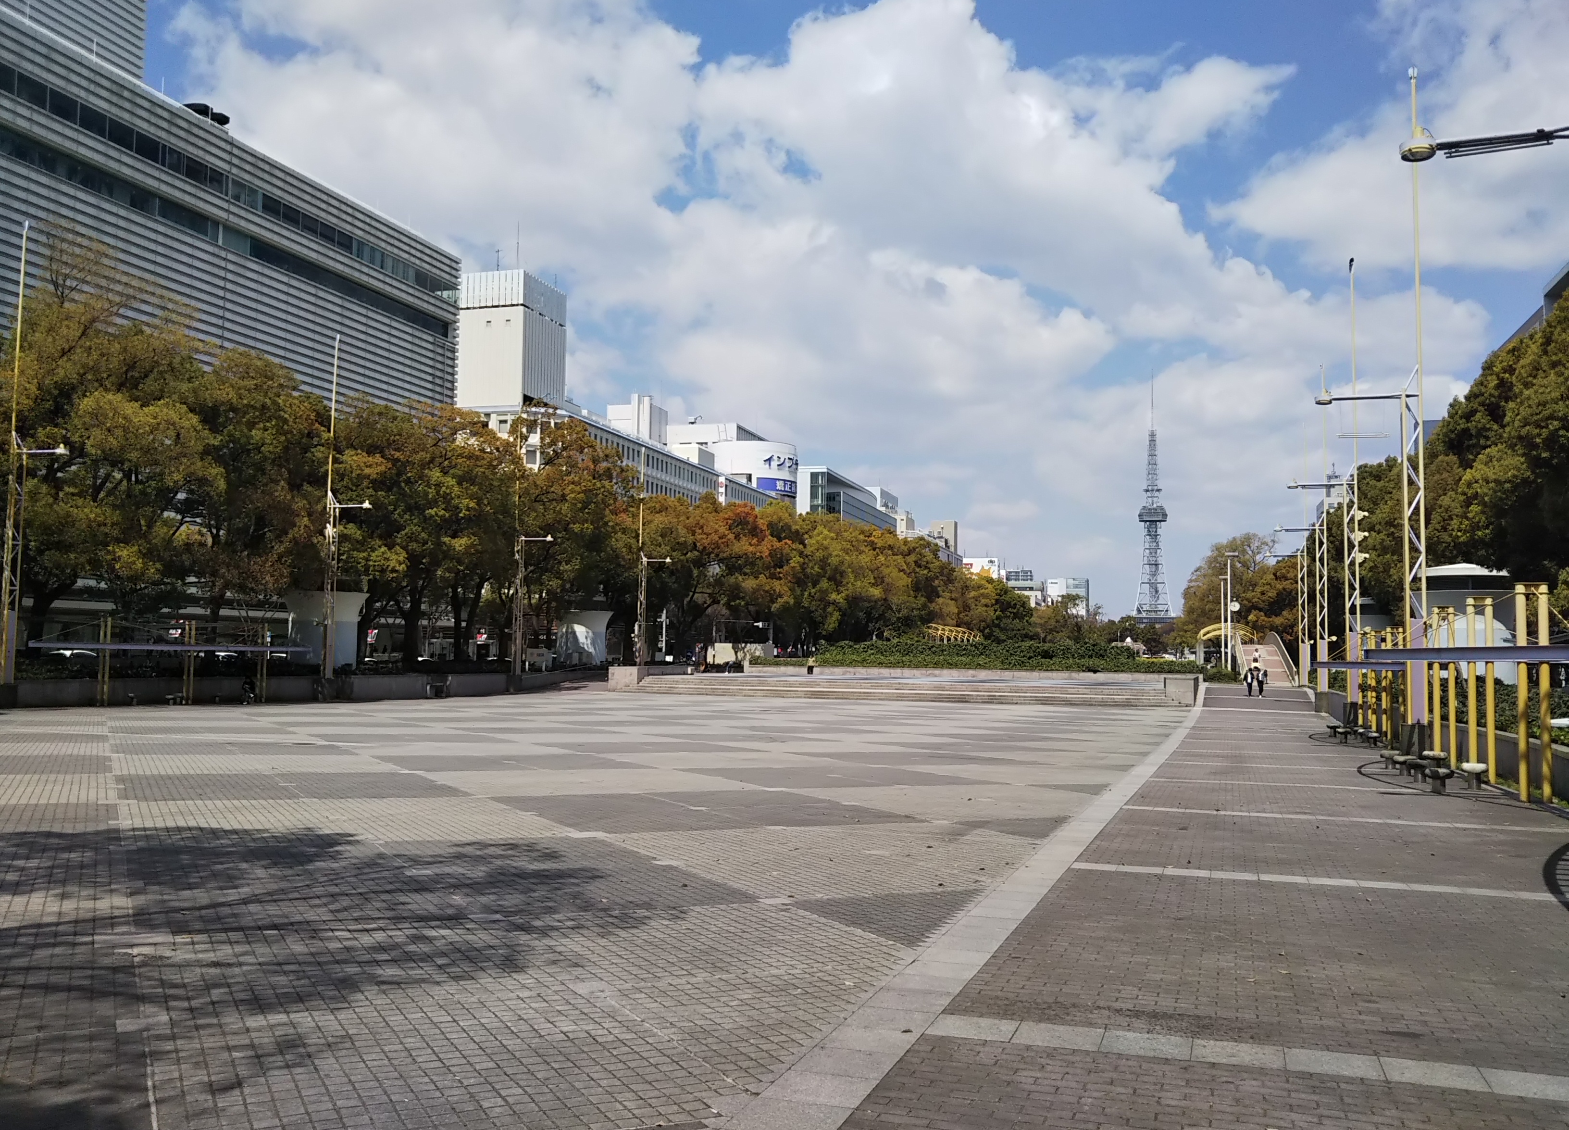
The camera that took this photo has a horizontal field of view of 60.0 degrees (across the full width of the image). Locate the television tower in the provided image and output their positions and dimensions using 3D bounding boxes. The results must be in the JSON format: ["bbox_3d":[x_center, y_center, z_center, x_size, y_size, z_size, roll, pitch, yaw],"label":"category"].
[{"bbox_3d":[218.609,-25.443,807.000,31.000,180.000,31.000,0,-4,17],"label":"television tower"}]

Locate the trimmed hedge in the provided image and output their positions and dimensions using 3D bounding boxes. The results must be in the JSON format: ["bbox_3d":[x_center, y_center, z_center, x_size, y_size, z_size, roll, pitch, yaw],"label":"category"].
[{"bbox_3d":[14.133,7.010,104.671,34.500,2.300,3.000,0,-4,18],"label":"trimmed hedge"}]

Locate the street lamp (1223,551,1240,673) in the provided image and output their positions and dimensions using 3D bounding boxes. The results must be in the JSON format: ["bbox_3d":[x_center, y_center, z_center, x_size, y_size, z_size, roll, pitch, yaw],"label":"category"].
[{"bbox_3d":[31.259,3.624,95.001,1.000,9.000,0.400,0,-4,18],"label":"street lamp"}]

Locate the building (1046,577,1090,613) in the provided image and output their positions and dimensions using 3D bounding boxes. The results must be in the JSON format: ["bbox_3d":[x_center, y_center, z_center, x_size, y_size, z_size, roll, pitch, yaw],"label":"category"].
[{"bbox_3d":[185.734,38.451,890.000,28.000,62.000,26.000,0,-4,17],"label":"building"}]

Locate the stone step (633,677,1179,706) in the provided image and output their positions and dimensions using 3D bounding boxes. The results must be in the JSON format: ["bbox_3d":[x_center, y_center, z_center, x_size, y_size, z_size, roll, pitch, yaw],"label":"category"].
[{"bbox_3d":[6.300,7.195,77.669,32.000,0.900,2.800,0,-4,18],"label":"stone step"}]

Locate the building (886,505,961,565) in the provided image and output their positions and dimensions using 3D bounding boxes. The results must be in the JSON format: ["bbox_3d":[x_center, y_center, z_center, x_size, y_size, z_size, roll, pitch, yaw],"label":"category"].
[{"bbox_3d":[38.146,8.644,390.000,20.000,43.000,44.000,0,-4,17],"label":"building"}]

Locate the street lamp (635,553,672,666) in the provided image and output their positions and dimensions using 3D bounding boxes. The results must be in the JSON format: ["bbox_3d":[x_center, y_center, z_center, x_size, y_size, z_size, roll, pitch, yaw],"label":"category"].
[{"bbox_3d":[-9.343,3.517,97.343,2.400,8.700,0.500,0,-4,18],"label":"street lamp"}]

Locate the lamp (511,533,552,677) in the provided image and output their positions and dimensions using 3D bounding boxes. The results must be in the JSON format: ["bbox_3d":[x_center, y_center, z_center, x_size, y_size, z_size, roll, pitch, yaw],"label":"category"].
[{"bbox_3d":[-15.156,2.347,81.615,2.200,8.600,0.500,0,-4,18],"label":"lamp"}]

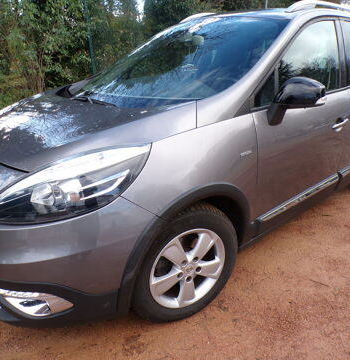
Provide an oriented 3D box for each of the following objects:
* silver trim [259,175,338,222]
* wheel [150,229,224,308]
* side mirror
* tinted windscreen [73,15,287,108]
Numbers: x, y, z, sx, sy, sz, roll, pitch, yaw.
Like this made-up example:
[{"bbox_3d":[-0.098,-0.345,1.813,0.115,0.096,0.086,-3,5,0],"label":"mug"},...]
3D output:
[{"bbox_3d":[0.850,0.101,2.183,1.020,0.062,0.035,-19,27,-38],"label":"silver trim"},{"bbox_3d":[0.039,0.411,1.676,0.430,0.430,0.170,-11,23,-26],"label":"wheel"},{"bbox_3d":[0.629,-0.410,1.742,0.170,0.250,0.230,-17,26,-38],"label":"side mirror"},{"bbox_3d":[-0.020,-0.877,2.282,1.180,0.170,1.420,-44,40,-23],"label":"tinted windscreen"}]

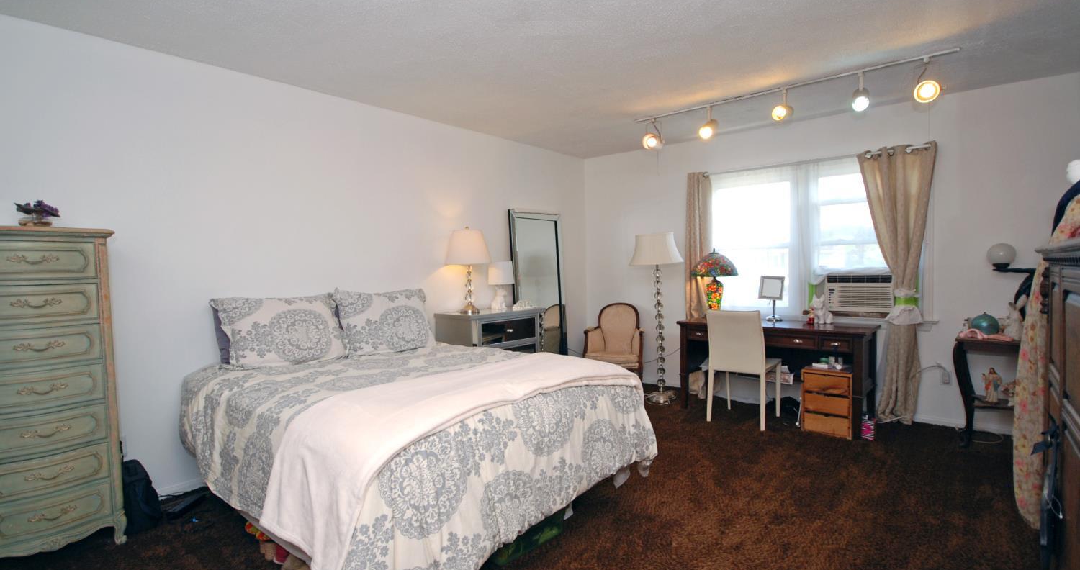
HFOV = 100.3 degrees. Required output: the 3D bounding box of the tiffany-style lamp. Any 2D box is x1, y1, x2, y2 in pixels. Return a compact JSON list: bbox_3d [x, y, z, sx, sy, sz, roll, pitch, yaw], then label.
[{"bbox_3d":[1.566,-0.003,4.030,0.385,0.618,0.385,1,4,42],"label":"tiffany-style lamp"}]

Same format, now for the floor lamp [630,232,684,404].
[{"bbox_3d":[1.103,0.294,4.199,0.420,1.549,0.270,1,4,42],"label":"floor lamp"}]

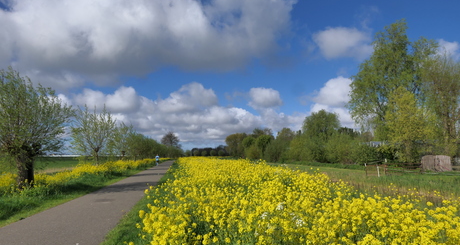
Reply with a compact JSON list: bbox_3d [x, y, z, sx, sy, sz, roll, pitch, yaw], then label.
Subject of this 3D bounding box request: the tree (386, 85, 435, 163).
[{"bbox_3d":[24.769,0.765,42.175,6.760,11.230,6.220,0,-6,0],"label":"tree"}]

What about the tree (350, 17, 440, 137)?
[{"bbox_3d":[25.765,-4.710,47.816,14.100,23.560,12.690,0,-6,0],"label":"tree"}]

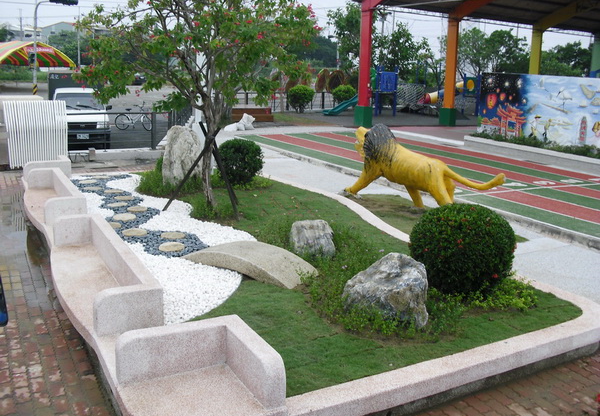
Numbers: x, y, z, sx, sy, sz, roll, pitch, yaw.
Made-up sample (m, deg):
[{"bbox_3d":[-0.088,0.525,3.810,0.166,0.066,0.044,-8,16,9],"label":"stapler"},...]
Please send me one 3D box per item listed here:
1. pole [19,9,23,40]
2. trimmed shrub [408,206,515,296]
[{"bbox_3d":[-38.219,-22.620,85.986,0.300,9.061,0.300,2,13,0],"label":"pole"},{"bbox_3d":[1.561,0.403,6.028,1.000,0.900,1.000,5,12,15],"label":"trimmed shrub"}]

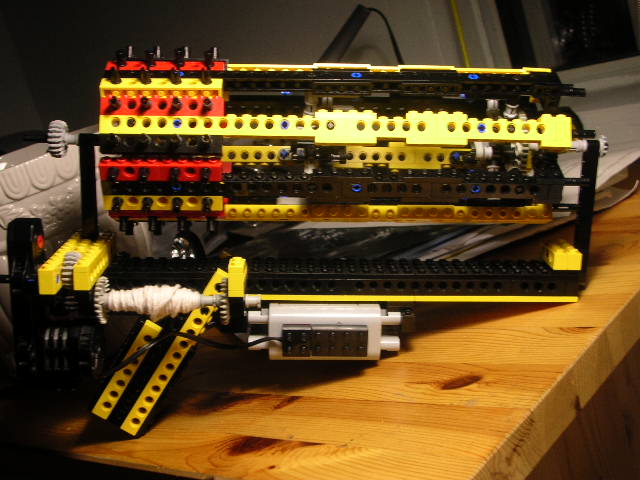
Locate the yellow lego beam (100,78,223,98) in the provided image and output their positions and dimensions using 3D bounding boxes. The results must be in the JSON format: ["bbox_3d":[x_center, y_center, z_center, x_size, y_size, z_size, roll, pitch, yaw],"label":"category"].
[{"bbox_3d":[-0.083,-0.081,0.504,0.064,0.008,0.010,1,38,-2],"label":"yellow lego beam"}]

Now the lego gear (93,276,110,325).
[{"bbox_3d":[-0.115,0.032,0.496,0.005,0.026,0.026,1,13,-2],"label":"lego gear"}]

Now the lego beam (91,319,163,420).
[{"bbox_3d":[-0.112,0.076,0.551,0.064,0.010,0.008,-57,9,10],"label":"lego beam"}]

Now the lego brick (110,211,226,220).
[{"bbox_3d":[-0.085,-0.016,0.522,0.064,0.008,0.010,1,-7,-2],"label":"lego brick"}]

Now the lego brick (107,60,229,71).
[{"bbox_3d":[-0.084,-0.092,0.519,0.064,0.008,0.010,1,38,-2],"label":"lego brick"}]

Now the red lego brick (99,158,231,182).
[{"bbox_3d":[-0.084,-0.038,0.499,0.064,0.010,0.008,1,38,-2],"label":"red lego brick"}]

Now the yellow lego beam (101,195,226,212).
[{"bbox_3d":[-0.084,-0.022,0.510,0.064,0.010,0.008,1,38,-2],"label":"yellow lego beam"}]

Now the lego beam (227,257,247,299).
[{"bbox_3d":[-0.043,0.019,0.495,0.008,0.017,0.017,1,13,-2],"label":"lego beam"}]

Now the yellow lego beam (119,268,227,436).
[{"bbox_3d":[-0.083,0.066,0.550,0.112,0.010,0.008,-58,9,10],"label":"yellow lego beam"}]

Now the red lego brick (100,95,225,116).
[{"bbox_3d":[-0.083,-0.069,0.498,0.064,0.010,0.008,1,-7,-2],"label":"red lego brick"}]

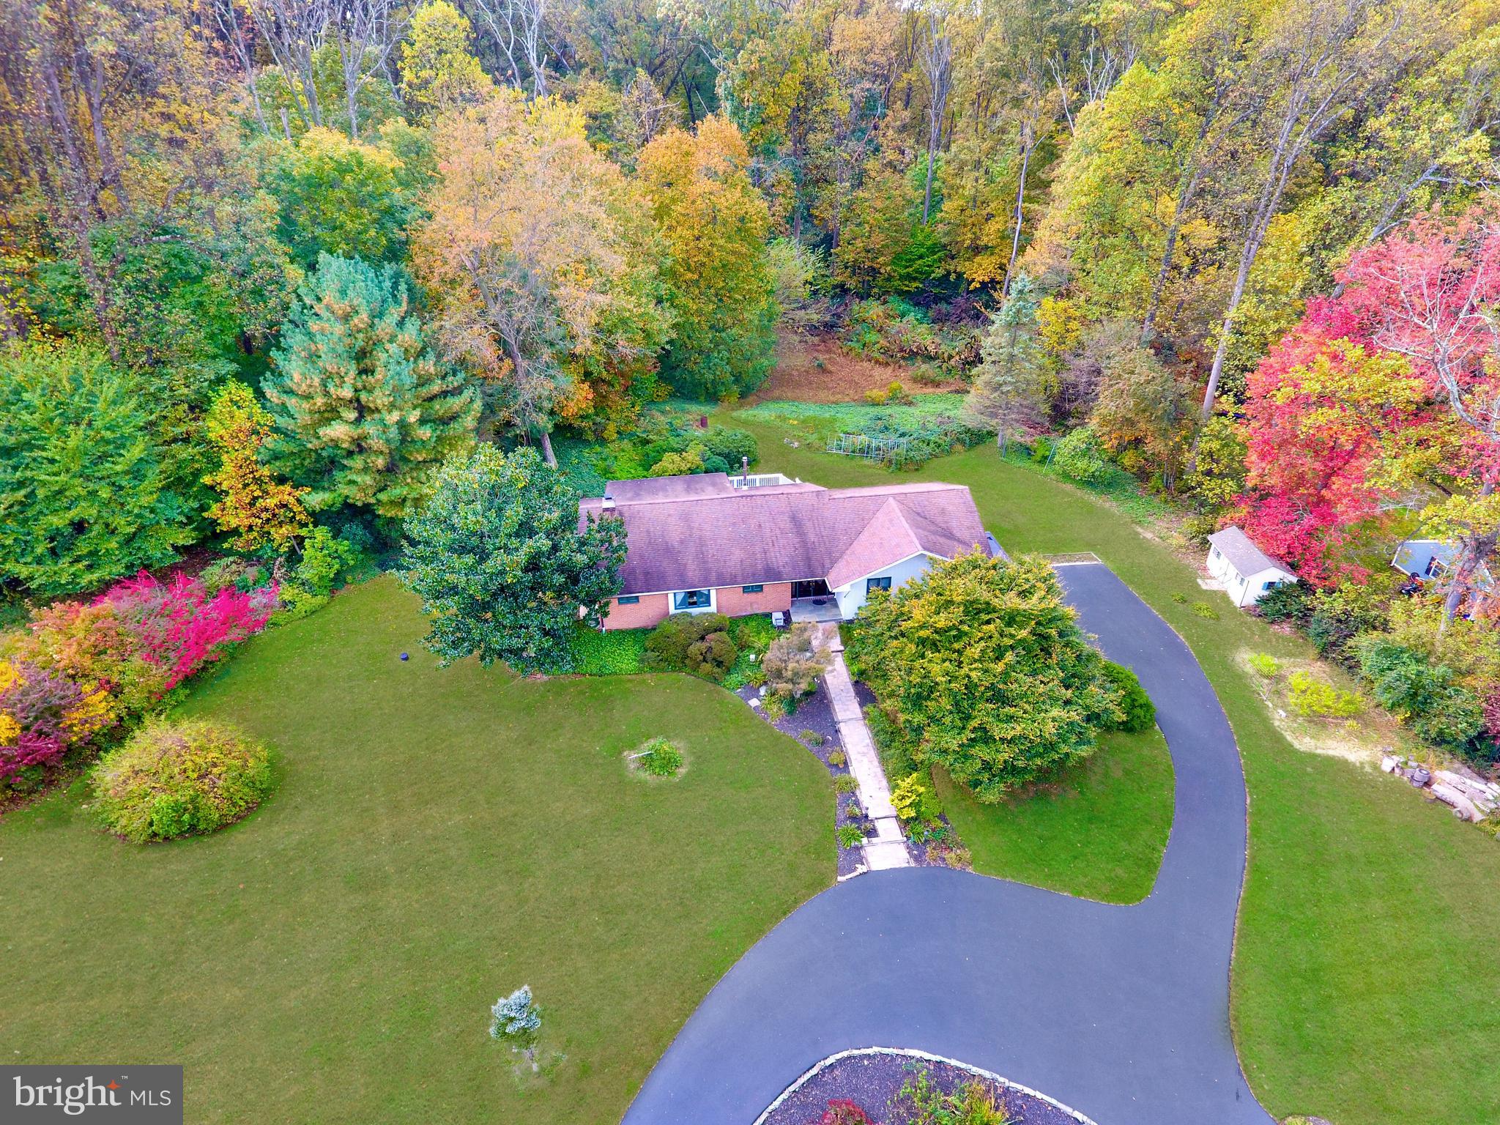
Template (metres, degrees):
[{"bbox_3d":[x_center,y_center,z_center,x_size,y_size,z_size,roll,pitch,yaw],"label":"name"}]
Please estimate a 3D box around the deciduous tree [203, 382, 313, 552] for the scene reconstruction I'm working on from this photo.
[{"bbox_3d":[-32.820,-5.950,58.000,5.520,12.500,5.520,-1,31,0],"label":"deciduous tree"}]

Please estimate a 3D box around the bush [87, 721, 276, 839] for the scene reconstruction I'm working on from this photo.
[{"bbox_3d":[-25.202,9.286,38.457,7.120,2.740,6.770,0,31,0],"label":"bush"}]

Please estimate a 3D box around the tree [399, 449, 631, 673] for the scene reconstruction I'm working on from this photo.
[{"bbox_3d":[-13.200,-0.280,49.100,12.100,12.000,12.100,-1,31,0],"label":"tree"}]

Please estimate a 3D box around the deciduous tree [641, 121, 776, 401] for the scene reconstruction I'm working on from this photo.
[{"bbox_3d":[-3.710,-25.940,76.200,12.260,23.810,12.260,-1,31,0],"label":"deciduous tree"}]

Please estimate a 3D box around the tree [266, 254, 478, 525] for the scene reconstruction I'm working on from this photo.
[{"bbox_3d":[-25.880,-11.550,60.210,13.410,18.850,13.410,-1,31,0],"label":"tree"}]

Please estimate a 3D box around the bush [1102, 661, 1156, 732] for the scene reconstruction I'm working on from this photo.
[{"bbox_3d":[19.030,6.980,45.260,3.900,3.300,3.900,-1,31,0],"label":"bush"}]

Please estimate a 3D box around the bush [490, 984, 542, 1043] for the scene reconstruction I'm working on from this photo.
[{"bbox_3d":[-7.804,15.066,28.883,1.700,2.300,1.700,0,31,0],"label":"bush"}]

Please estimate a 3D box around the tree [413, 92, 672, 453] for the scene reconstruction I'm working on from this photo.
[{"bbox_3d":[-14.960,-19.570,64.260,17.720,26.940,17.720,-1,31,0],"label":"tree"}]

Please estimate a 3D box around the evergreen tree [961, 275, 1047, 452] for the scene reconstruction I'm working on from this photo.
[{"bbox_3d":[20.530,-15.900,70.260,6.400,14.390,6.400,-1,31,0],"label":"evergreen tree"}]

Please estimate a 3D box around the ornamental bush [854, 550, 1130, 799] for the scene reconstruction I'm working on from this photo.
[{"bbox_3d":[10.458,4.682,39.144,12.000,9.600,12.000,0,31,0],"label":"ornamental bush"}]

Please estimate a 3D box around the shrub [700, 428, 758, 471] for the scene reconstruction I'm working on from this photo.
[{"bbox_3d":[-1.639,-8.863,66.947,4.450,2.970,4.010,0,31,0],"label":"shrub"}]

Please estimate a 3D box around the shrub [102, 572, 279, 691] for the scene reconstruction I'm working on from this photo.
[{"bbox_3d":[-30.537,3.353,46.737,6.600,3.800,7.400,8,32,14],"label":"shrub"}]

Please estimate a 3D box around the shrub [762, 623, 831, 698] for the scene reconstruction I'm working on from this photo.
[{"bbox_3d":[2.323,4.946,44.095,3.520,3.850,3.520,0,31,0],"label":"shrub"}]

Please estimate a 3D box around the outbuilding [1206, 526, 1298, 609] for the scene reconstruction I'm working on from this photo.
[{"bbox_3d":[32.510,0.220,56.550,3.080,2.890,5.160,0,31,0],"label":"outbuilding"}]

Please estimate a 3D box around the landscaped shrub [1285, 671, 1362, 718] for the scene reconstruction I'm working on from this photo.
[{"bbox_3d":[29.039,6.589,43.681,3.360,1.670,2.850,0,31,0],"label":"landscaped shrub"}]

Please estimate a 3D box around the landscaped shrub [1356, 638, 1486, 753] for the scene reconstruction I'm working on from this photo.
[{"bbox_3d":[34.380,6.700,44.790,4.500,3.900,6.600,-1,31,0],"label":"landscaped shrub"}]

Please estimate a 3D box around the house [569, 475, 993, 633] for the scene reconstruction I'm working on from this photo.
[{"bbox_3d":[1.678,-2.334,54.807,23.900,5.400,15.600,-5,31,-7],"label":"house"}]

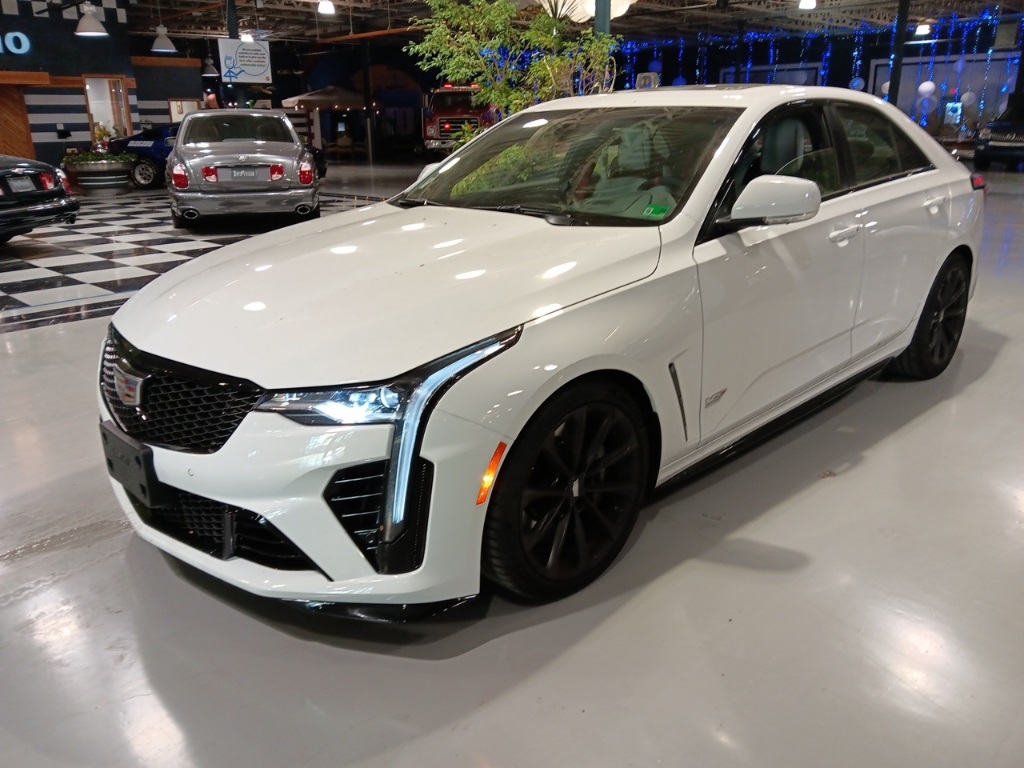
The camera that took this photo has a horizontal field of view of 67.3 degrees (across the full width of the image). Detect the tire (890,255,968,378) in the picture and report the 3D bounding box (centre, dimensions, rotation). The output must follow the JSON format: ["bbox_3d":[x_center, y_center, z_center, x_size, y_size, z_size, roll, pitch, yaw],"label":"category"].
[{"bbox_3d":[2.102,-0.370,3.935,0.650,0.650,0.270,-17,24,-41],"label":"tire"}]

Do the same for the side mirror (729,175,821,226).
[{"bbox_3d":[0.806,-0.570,2.373,0.175,0.155,0.240,-17,24,-41],"label":"side mirror"}]

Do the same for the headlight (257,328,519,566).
[{"bbox_3d":[-0.267,0.138,1.848,0.570,0.530,0.400,-17,24,-41],"label":"headlight"}]

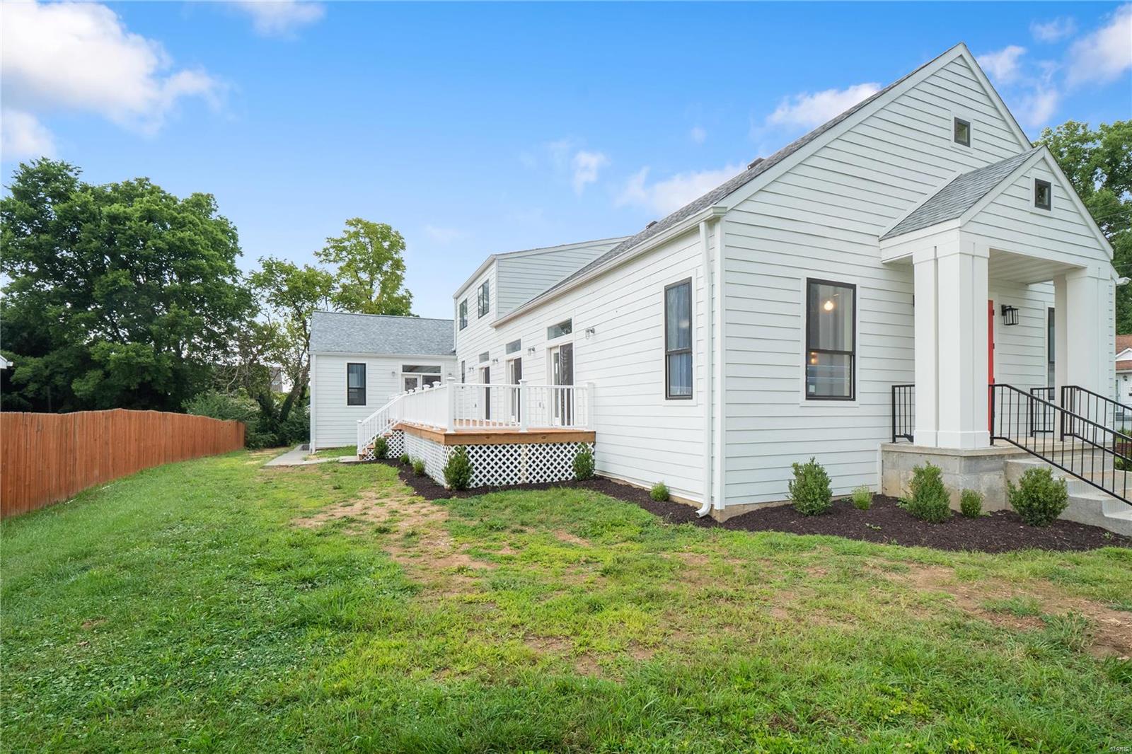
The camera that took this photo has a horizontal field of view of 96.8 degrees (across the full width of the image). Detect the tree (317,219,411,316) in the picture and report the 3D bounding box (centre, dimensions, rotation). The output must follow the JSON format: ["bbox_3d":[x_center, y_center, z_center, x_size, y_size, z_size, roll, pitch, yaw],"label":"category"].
[{"bbox_3d":[-12.400,-3.200,31.200,7.000,13.200,7.000,0,-2,0],"label":"tree"}]

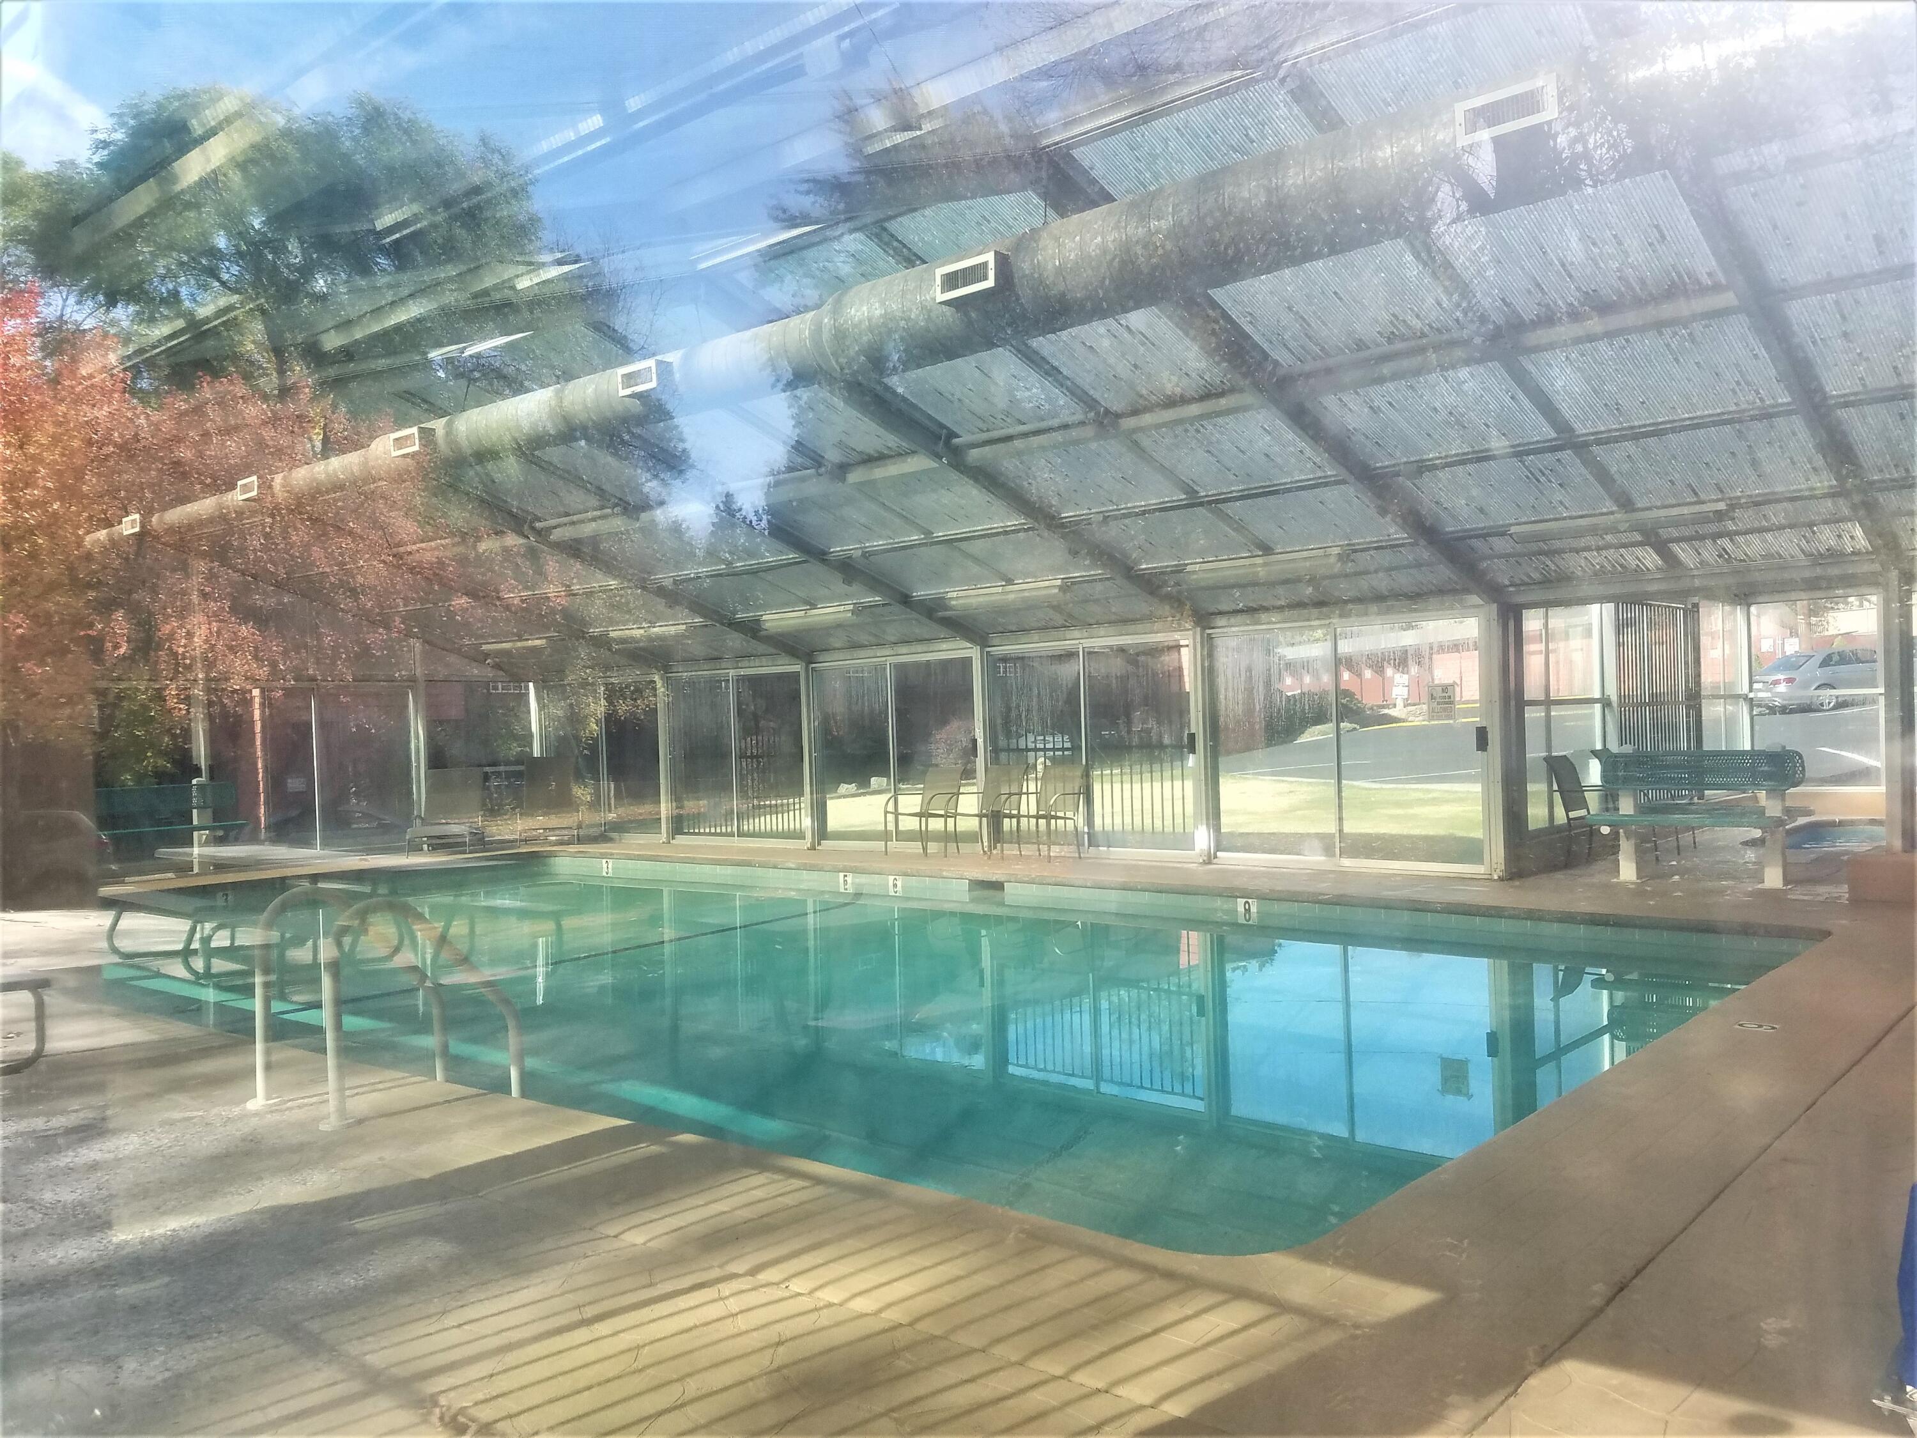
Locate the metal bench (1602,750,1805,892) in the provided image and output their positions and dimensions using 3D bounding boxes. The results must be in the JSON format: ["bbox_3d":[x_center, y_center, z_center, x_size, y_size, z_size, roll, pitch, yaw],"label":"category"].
[{"bbox_3d":[5.001,0.647,9.717,1.250,0.920,0.930,-2,-1,41],"label":"metal bench"}]

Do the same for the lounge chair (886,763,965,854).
[{"bbox_3d":[-0.362,0.962,15.105,0.600,0.920,0.620,-2,0,43],"label":"lounge chair"}]

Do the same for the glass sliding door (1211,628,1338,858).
[{"bbox_3d":[2.561,0.189,11.727,1.120,1.880,0.060,-2,-1,41],"label":"glass sliding door"}]

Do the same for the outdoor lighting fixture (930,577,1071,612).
[{"bbox_3d":[0.321,-1.123,13.106,1.460,0.130,0.200,-2,0,43],"label":"outdoor lighting fixture"}]

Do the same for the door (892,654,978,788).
[{"bbox_3d":[-0.211,0.368,15.235,1.260,2.000,0.060,-2,0,43],"label":"door"}]

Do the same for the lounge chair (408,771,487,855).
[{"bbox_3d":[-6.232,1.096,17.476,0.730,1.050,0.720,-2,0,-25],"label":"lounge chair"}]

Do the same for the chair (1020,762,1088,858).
[{"bbox_3d":[0.797,0.920,14.069,0.610,0.920,0.620,-2,0,43],"label":"chair"}]

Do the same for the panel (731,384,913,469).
[{"bbox_3d":[-0.953,-2.202,10.887,1.000,0.050,1.121,-2,-21,43],"label":"panel"}]

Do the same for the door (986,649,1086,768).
[{"bbox_3d":[0.707,0.266,13.345,1.120,1.870,0.060,-2,-1,41],"label":"door"}]

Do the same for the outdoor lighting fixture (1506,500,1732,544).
[{"bbox_3d":[4.138,-1.238,9.076,1.250,0.090,0.150,-2,-16,41],"label":"outdoor lighting fixture"}]

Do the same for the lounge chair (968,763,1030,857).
[{"bbox_3d":[0.244,0.877,13.589,0.580,0.860,0.600,-2,-1,41],"label":"lounge chair"}]

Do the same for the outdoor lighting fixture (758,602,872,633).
[{"bbox_3d":[-1.435,-0.961,13.738,1.250,0.090,0.150,-2,-16,41],"label":"outdoor lighting fixture"}]

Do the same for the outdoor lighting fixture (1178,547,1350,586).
[{"bbox_3d":[2.332,-1.196,11.261,1.480,0.130,0.200,-2,0,43],"label":"outdoor lighting fixture"}]

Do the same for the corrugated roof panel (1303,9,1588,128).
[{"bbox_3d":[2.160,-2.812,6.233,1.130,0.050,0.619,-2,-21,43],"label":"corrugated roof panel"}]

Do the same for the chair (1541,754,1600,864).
[{"bbox_3d":[4.937,0.699,11.087,0.620,0.860,0.580,-2,-1,41],"label":"chair"}]

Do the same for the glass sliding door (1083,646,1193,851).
[{"bbox_3d":[1.565,0.230,12.596,1.120,1.870,0.060,-2,-1,41],"label":"glass sliding door"}]

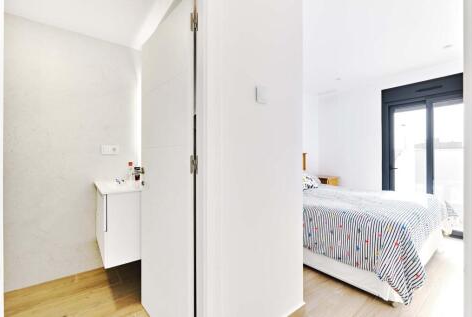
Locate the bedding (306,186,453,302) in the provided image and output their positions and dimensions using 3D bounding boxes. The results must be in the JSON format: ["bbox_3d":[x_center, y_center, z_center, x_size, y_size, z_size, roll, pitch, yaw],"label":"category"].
[{"bbox_3d":[1.335,0.775,2.520,1.650,0.610,1.750,0,0,-38],"label":"bedding"}]

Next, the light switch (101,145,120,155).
[{"bbox_3d":[-1.330,-0.090,2.100,0.155,0.090,0.015,0,0,-38],"label":"light switch"}]

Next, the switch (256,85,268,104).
[{"bbox_3d":[0.171,-0.403,1.250,0.100,0.110,0.015,0,0,-38],"label":"switch"}]

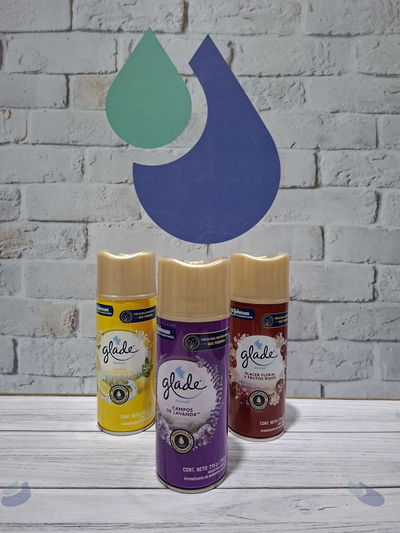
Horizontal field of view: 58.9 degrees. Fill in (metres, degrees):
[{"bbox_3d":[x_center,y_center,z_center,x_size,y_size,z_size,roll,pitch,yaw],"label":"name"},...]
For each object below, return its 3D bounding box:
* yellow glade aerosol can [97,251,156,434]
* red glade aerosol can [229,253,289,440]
[{"bbox_3d":[-0.075,0.073,0.366,0.059,0.179,0.059,1,6,0],"label":"yellow glade aerosol can"},{"bbox_3d":[0.059,0.076,0.359,0.059,0.179,0.059,2,6,10],"label":"red glade aerosol can"}]

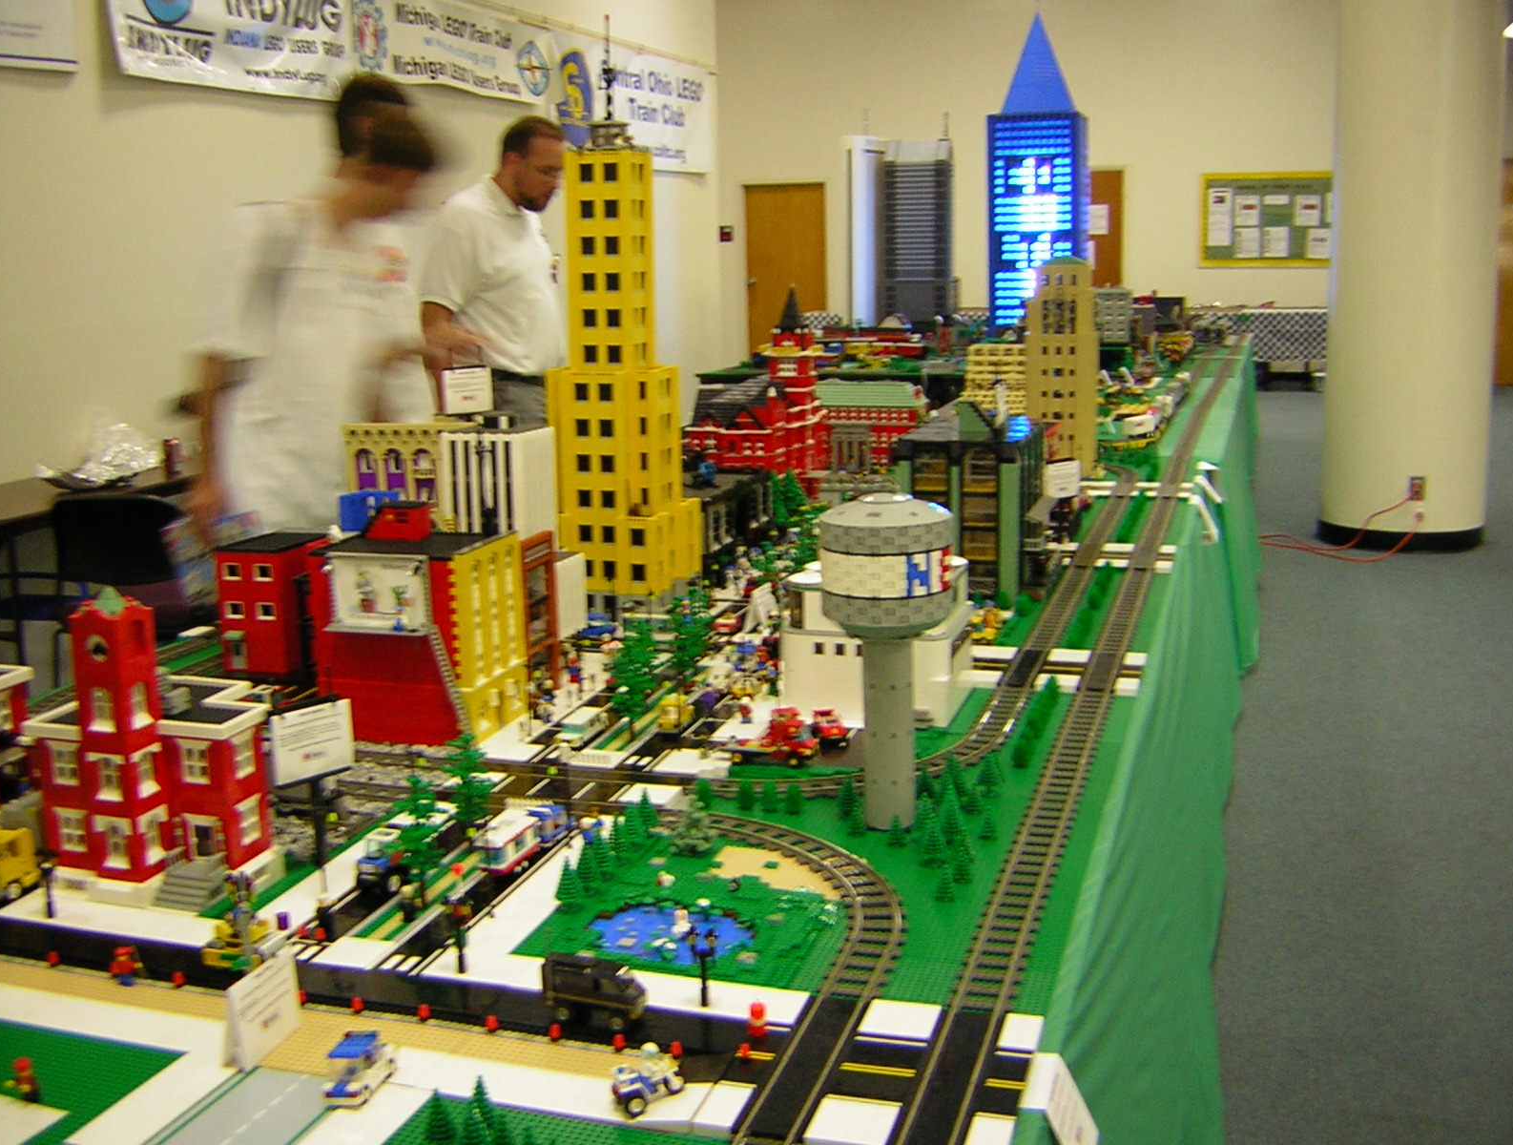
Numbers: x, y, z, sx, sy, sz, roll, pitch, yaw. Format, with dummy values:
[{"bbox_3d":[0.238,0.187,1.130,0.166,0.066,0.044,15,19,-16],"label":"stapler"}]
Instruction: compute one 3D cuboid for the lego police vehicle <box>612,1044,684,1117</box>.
[{"bbox_3d":[-0.097,0.432,1.382,0.058,0.052,0.038,-13,16,-43],"label":"lego police vehicle"}]

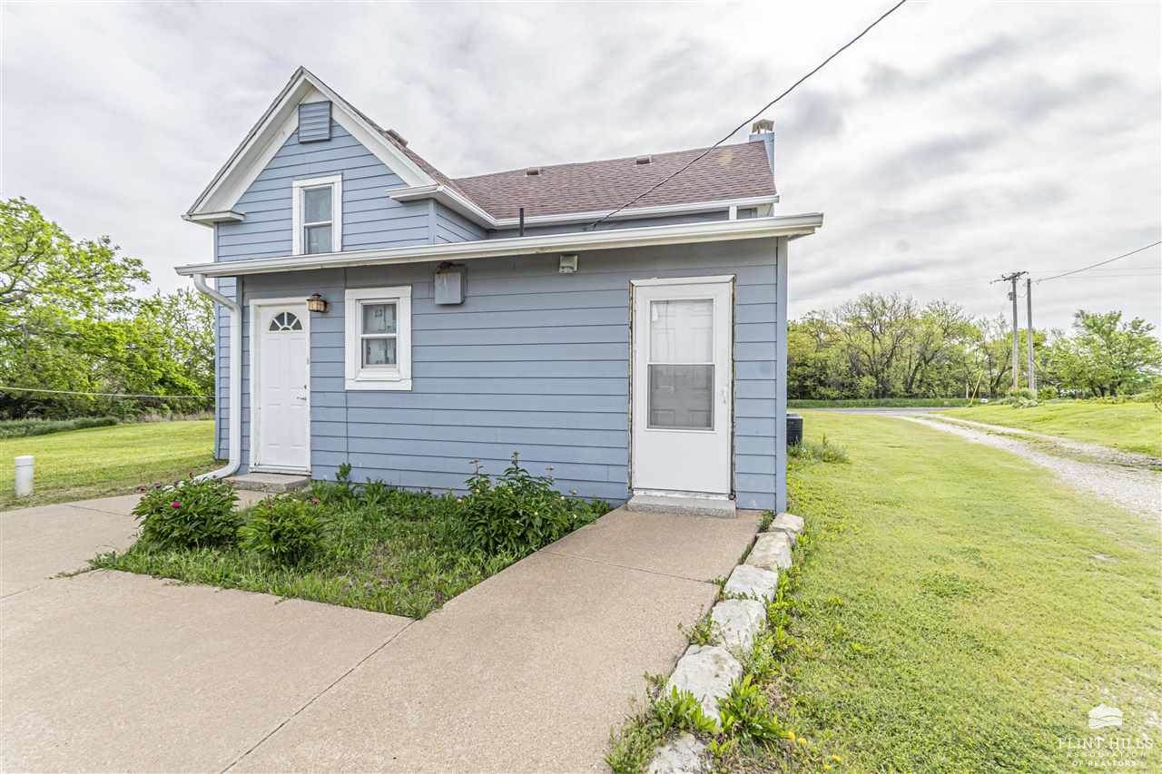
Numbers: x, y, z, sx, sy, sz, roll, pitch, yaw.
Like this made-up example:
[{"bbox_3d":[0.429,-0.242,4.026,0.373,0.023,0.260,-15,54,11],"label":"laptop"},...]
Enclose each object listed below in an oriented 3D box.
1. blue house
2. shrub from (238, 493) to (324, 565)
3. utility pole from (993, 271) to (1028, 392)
[{"bbox_3d":[-1.369,-1.923,9.594,9.750,6.400,8.900,0,0,15],"label":"blue house"},{"bbox_3d":[-2.144,1.010,3.480,0.560,0.420,0.550,0,0,15],"label":"shrub"},{"bbox_3d":[30.928,-3.559,34.500,0.600,9.320,2.500,0,0,19],"label":"utility pole"}]

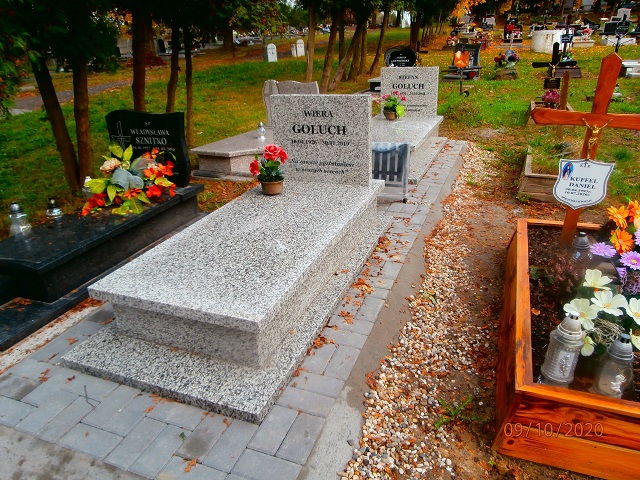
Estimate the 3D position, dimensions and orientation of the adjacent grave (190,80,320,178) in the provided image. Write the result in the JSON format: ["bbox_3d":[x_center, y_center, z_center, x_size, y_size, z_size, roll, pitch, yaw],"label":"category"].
[{"bbox_3d":[-0.592,-1.254,5.058,0.890,0.835,1.650,10,27,26],"label":"adjacent grave"}]

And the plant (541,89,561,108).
[{"bbox_3d":[3.628,-2.216,7.271,0.280,0.270,0.270,7,26,21],"label":"plant"}]

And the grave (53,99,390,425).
[{"bbox_3d":[-0.294,-0.191,2.418,0.927,0.874,1.957,7,26,21],"label":"grave"}]

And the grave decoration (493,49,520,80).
[{"bbox_3d":[4.728,-4.415,11.697,0.630,0.680,0.500,7,26,21],"label":"grave decoration"}]

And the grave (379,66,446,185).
[{"bbox_3d":[0.798,-1.329,4.995,0.927,0.874,1.957,7,26,21],"label":"grave"}]

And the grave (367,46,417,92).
[{"bbox_3d":[1.874,-4.127,11.073,0.880,0.920,1.800,7,26,21],"label":"grave"}]

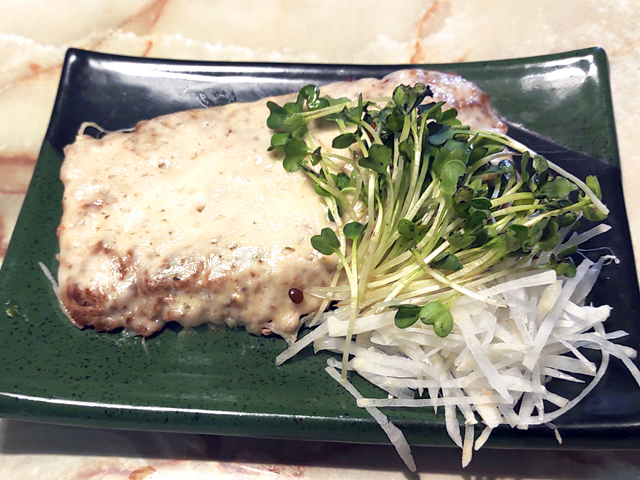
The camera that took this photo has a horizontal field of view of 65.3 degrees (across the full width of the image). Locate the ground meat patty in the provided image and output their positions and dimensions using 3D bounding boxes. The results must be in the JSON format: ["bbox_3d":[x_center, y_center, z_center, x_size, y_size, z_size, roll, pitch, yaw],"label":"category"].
[{"bbox_3d":[-0.018,-0.016,0.226,0.194,0.031,0.106,-7,68,2],"label":"ground meat patty"}]

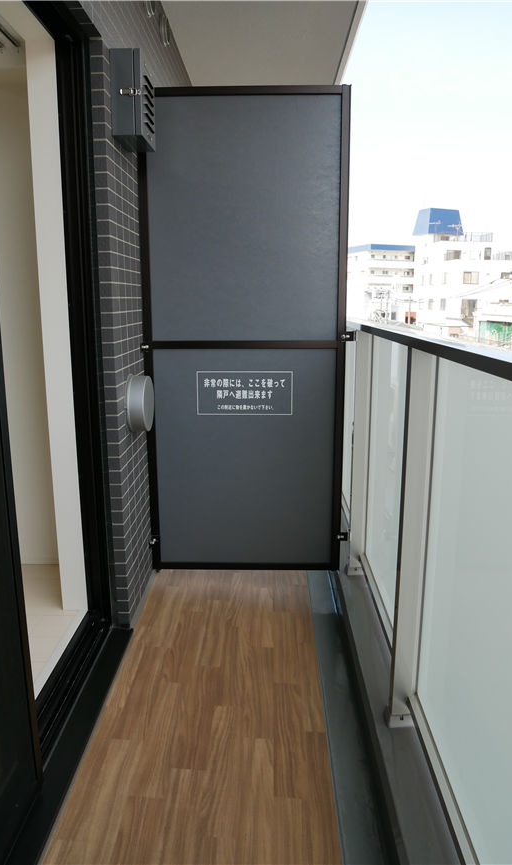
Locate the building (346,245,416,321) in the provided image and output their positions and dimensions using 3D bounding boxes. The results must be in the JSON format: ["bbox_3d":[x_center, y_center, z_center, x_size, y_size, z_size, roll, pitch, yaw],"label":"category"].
[{"bbox_3d":[22.938,-26.517,115.806,10.700,17.300,12.000,-5,13,-23],"label":"building"}]

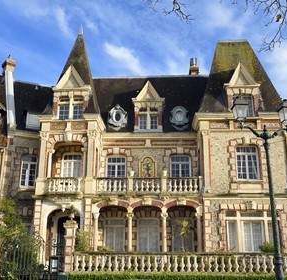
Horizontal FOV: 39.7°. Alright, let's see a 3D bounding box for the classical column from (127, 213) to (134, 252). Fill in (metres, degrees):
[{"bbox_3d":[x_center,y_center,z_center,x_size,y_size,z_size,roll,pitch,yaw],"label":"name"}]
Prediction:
[{"bbox_3d":[-0.746,5.420,22.745,0.350,2.519,0.350,0,-18,1],"label":"classical column"}]

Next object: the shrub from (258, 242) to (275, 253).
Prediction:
[{"bbox_3d":[6.222,5.514,20.075,0.950,0.650,0.800,0,-18,1],"label":"shrub"}]

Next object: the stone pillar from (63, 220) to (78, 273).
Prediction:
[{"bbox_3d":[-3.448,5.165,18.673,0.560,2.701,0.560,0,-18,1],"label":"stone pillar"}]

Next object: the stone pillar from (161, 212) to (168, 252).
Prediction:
[{"bbox_3d":[1.213,5.417,22.713,0.350,2.524,0.350,0,-18,1],"label":"stone pillar"}]

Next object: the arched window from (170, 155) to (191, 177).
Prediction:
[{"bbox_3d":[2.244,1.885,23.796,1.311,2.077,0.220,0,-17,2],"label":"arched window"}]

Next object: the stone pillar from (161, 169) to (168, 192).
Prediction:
[{"bbox_3d":[1.134,2.296,21.452,0.310,1.200,0.300,0,-18,1],"label":"stone pillar"}]

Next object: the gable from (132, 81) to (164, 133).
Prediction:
[{"bbox_3d":[0.338,-1.986,25.606,2.146,3.531,1.300,0,-17,2],"label":"gable"}]

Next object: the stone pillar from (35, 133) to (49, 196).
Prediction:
[{"bbox_3d":[-5.478,1.288,21.988,0.550,3.500,0.500,0,-18,1],"label":"stone pillar"}]

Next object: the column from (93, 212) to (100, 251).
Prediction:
[{"bbox_3d":[-2.461,5.082,20.570,0.340,2.600,0.340,0,-18,1],"label":"column"}]

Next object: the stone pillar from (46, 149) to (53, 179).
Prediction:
[{"bbox_3d":[-5.607,1.466,23.883,0.340,1.928,0.340,0,-18,1],"label":"stone pillar"}]

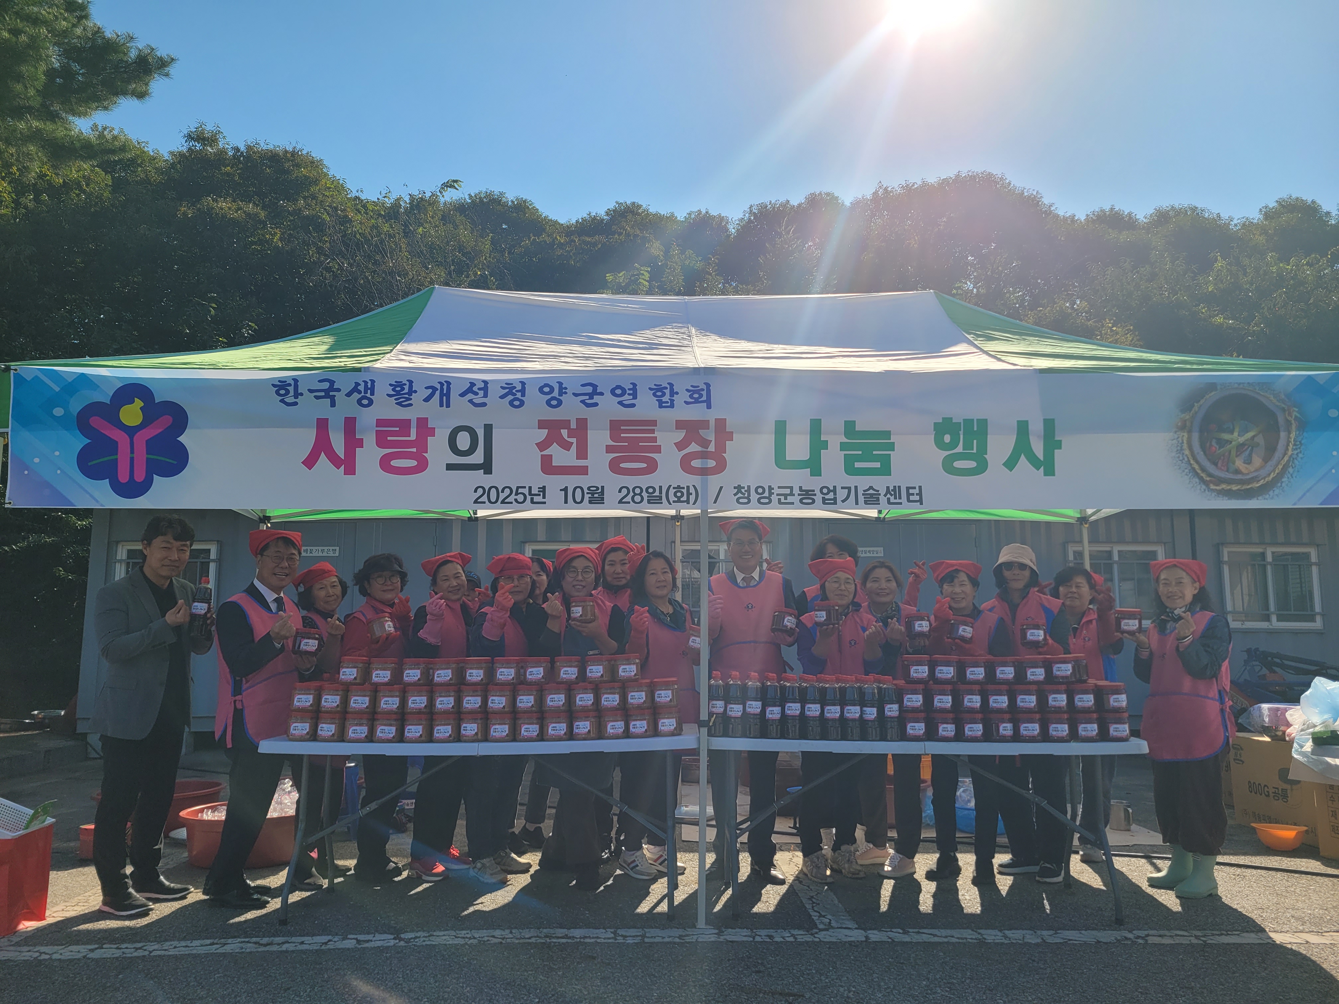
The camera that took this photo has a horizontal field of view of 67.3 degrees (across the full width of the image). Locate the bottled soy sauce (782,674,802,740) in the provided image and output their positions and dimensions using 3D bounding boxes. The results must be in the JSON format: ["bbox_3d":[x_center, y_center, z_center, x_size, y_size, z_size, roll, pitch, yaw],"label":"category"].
[{"bbox_3d":[0.531,0.888,4.349,0.080,0.271,0.080,0,-8,4],"label":"bottled soy sauce"}]

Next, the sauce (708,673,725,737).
[{"bbox_3d":[0.202,0.860,4.269,0.072,0.270,0.072,0,-8,3],"label":"sauce"}]

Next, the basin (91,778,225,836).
[{"bbox_3d":[-3.010,1.815,5.945,0.710,0.245,0.710,0,-7,0],"label":"basin"}]

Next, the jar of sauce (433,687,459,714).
[{"bbox_3d":[-0.945,0.835,4.247,0.105,0.115,0.105,1,-8,-10],"label":"jar of sauce"}]

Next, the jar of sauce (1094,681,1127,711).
[{"bbox_3d":[1.903,0.845,4.326,0.109,0.116,0.109,-1,-8,8],"label":"jar of sauce"}]

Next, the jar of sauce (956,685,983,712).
[{"bbox_3d":[1.273,0.838,4.272,0.105,0.115,0.105,0,-8,2],"label":"jar of sauce"}]

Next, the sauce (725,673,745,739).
[{"bbox_3d":[0.285,0.883,4.360,0.080,0.271,0.080,0,-8,4],"label":"sauce"}]

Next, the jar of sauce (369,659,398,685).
[{"bbox_3d":[-1.239,0.739,4.360,0.113,0.115,0.113,1,-8,-8],"label":"jar of sauce"}]

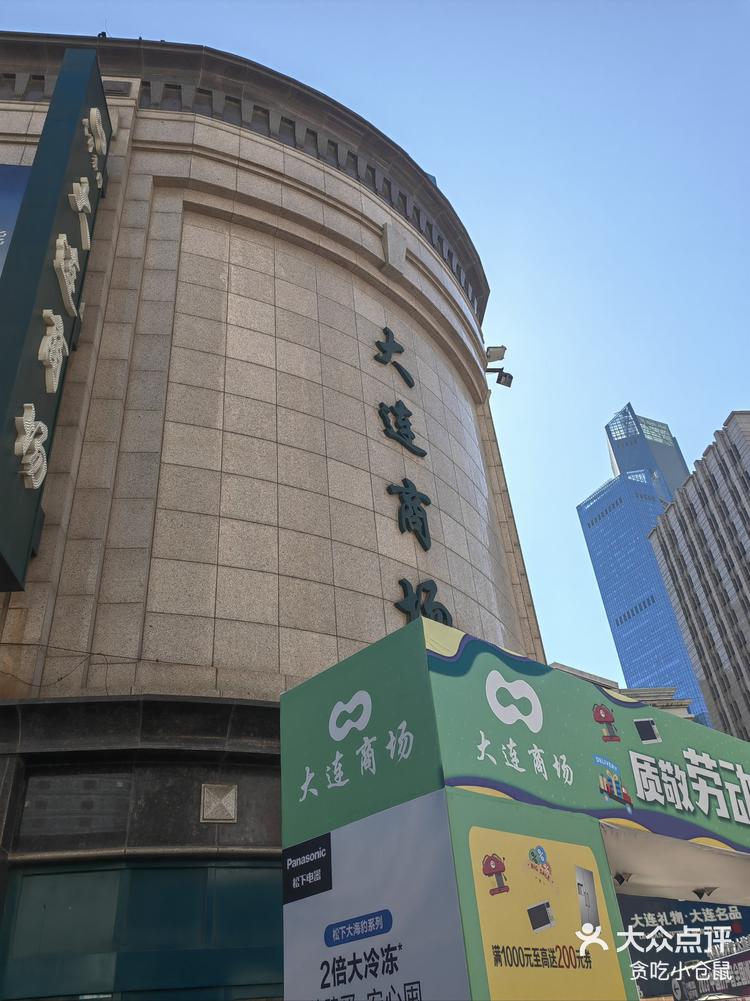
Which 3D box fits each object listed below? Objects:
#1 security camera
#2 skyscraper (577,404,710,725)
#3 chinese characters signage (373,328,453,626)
[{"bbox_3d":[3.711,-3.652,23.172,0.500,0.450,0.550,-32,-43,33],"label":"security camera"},{"bbox_3d":[198.637,92.692,496.100,60.000,383.000,52.000,14,-39,-26],"label":"skyscraper"},{"bbox_3d":[0.663,-0.628,14.887,1.400,7.565,0.220,26,-46,-37],"label":"chinese characters signage"}]

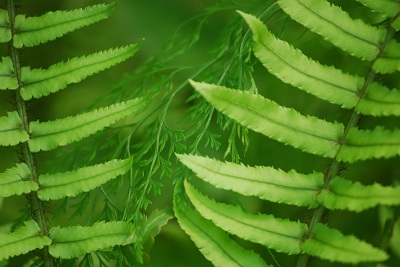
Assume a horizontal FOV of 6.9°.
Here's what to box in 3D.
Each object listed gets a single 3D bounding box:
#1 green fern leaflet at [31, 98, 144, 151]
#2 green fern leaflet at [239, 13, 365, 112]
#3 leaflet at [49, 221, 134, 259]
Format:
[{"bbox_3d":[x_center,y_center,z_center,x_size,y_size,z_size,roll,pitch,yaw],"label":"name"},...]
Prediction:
[{"bbox_3d":[-0.046,-0.004,1.400,0.053,0.012,0.012,-14,-15,0],"label":"green fern leaflet"},{"bbox_3d":[0.039,-0.030,1.350,0.062,0.011,0.021,35,76,3],"label":"green fern leaflet"},{"bbox_3d":[-0.044,0.044,1.360,0.036,0.015,0.007,-3,-18,-14],"label":"leaflet"}]

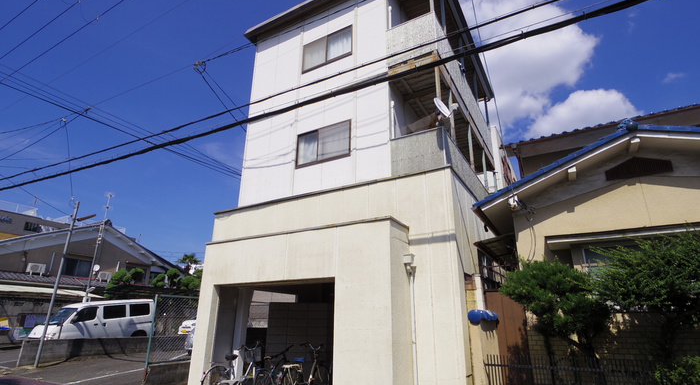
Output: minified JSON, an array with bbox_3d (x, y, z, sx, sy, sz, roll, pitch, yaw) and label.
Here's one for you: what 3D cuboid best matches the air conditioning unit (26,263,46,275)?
[{"bbox_3d":[-18.408,4.495,20.200,0.290,0.570,0.780,-7,-20,21],"label":"air conditioning unit"}]

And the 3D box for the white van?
[{"bbox_3d":[-10.319,5.442,13.997,1.670,1.900,4.100,-10,-18,27],"label":"white van"}]

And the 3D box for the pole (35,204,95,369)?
[{"bbox_3d":[-9.517,2.880,11.589,1.400,5.420,0.220,-10,-22,29],"label":"pole"}]

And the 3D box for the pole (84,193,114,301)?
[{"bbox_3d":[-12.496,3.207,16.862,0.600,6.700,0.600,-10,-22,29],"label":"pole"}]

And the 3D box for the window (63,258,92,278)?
[{"bbox_3d":[-17.663,4.904,22.300,0.100,1.050,1.700,-7,-20,21],"label":"window"}]

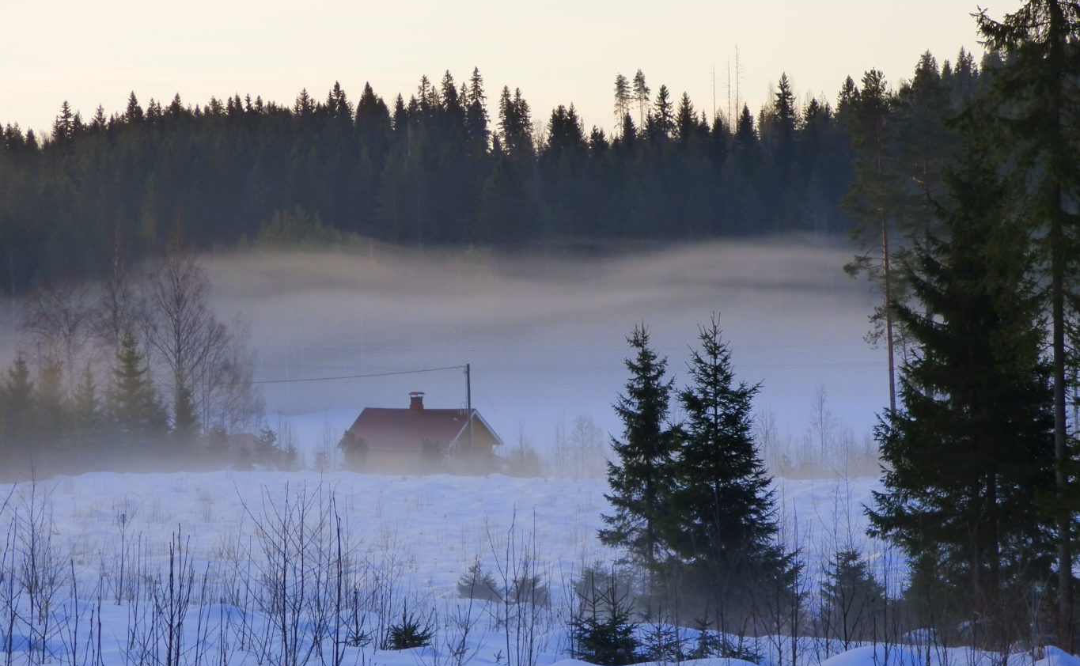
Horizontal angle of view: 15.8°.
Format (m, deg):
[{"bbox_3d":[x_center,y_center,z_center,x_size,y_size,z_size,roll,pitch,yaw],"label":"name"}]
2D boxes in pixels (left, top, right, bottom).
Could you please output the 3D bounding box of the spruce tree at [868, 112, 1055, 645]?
[{"bbox_3d":[9.186,1.002,85.000,4.100,11.600,4.100,-1,1,0],"label":"spruce tree"}]

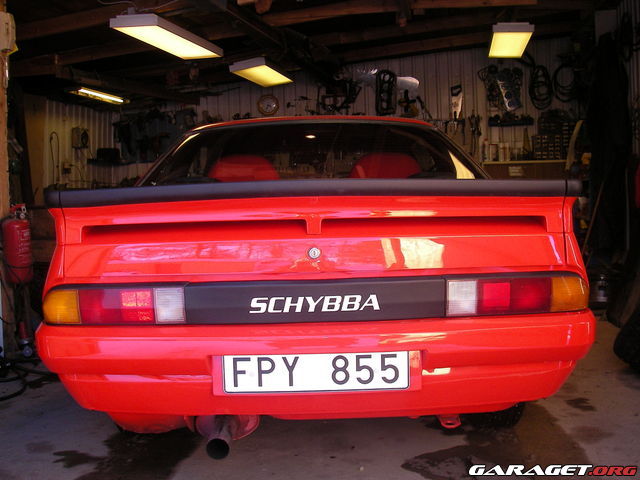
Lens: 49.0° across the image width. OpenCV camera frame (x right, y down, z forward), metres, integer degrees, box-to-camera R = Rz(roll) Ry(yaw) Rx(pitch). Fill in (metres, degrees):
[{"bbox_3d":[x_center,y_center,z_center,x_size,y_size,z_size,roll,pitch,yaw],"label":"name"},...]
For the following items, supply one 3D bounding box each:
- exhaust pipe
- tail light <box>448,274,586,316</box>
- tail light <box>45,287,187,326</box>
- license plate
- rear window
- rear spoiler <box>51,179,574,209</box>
[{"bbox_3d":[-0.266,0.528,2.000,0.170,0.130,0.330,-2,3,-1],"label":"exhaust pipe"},{"bbox_3d":[0.562,0.162,2.010,0.388,0.102,0.130,-2,3,-10],"label":"tail light"},{"bbox_3d":[-0.582,0.187,2.010,0.388,0.102,0.130,-1,3,8],"label":"tail light"},{"bbox_3d":[-0.008,0.348,1.860,0.488,0.110,0.020,-2,3,-1],"label":"license plate"},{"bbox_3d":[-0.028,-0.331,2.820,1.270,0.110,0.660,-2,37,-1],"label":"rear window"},{"bbox_3d":[-0.017,-0.135,2.000,1.510,0.068,0.160,-2,3,-1],"label":"rear spoiler"}]

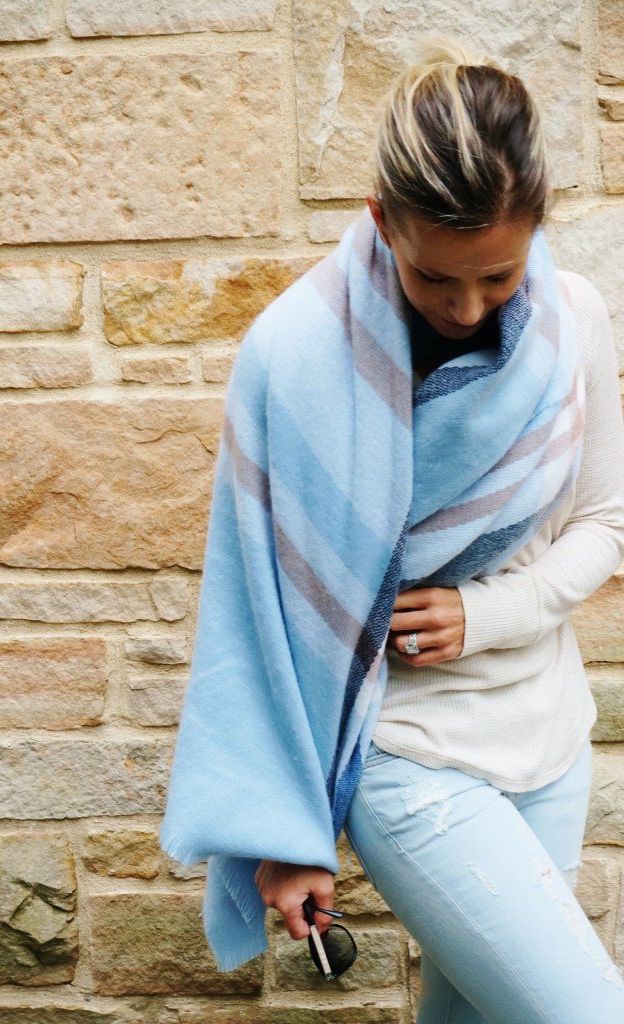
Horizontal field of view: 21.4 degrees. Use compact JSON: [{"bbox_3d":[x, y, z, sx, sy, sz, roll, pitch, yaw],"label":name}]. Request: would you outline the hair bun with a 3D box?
[{"bbox_3d":[0.149,-0.468,1.700,0.105,0.060,0.080,-1,0,0],"label":"hair bun"}]

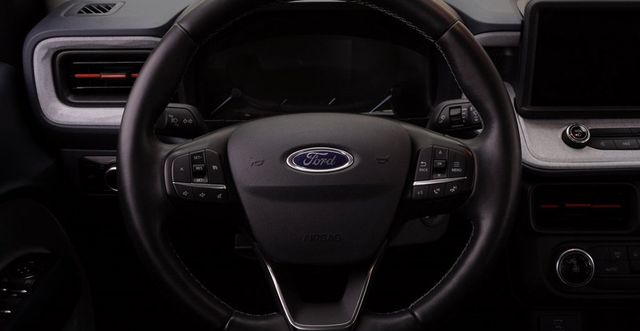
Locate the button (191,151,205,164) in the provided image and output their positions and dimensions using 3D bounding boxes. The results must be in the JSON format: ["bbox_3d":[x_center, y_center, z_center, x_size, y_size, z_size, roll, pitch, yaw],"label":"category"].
[{"bbox_3d":[-0.114,-0.007,0.699,0.013,0.012,0.007,0,0,0],"label":"button"}]

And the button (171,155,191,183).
[{"bbox_3d":[-0.129,0.004,0.699,0.018,0.025,0.007,0,0,0],"label":"button"}]

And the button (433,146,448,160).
[{"bbox_3d":[0.113,-0.012,0.698,0.015,0.013,0.008,0,-5,0],"label":"button"}]

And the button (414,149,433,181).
[{"bbox_3d":[0.097,-0.001,0.698,0.016,0.029,0.008,0,-5,0],"label":"button"}]

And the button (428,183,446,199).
[{"bbox_3d":[0.111,0.024,0.702,0.016,0.014,0.007,0,8,0],"label":"button"}]

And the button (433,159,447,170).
[{"bbox_3d":[0.112,-0.001,0.698,0.013,0.011,0.008,0,-5,0],"label":"button"}]

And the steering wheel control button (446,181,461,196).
[{"bbox_3d":[0.126,0.022,0.702,0.014,0.015,0.007,0,8,0],"label":"steering wheel control button"}]

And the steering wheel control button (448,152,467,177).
[{"bbox_3d":[0.129,-0.001,0.699,0.017,0.025,0.007,0,0,0],"label":"steering wheel control button"}]

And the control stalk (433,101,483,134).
[{"bbox_3d":[0.147,-0.049,0.760,0.072,0.032,0.028,0,-5,0],"label":"control stalk"}]

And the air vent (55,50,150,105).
[{"bbox_3d":[-0.242,-0.103,0.872,0.134,0.064,0.040,0,21,0],"label":"air vent"}]

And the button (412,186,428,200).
[{"bbox_3d":[0.095,0.026,0.702,0.015,0.013,0.007,0,8,0],"label":"button"}]

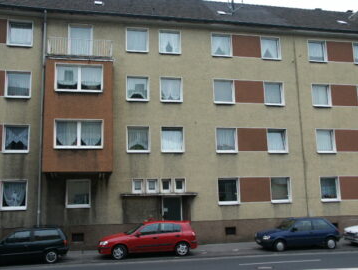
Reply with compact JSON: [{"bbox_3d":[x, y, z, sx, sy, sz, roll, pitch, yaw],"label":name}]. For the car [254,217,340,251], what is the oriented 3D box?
[{"bbox_3d":[5.239,4.466,17.631,3.740,1.340,1.620,1,-10,-12],"label":"car"}]

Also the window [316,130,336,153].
[{"bbox_3d":[8.385,0.355,21.904,1.235,1.360,0.180,1,-10,-12],"label":"window"}]

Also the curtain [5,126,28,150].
[{"bbox_3d":[-7.735,0.157,18.380,1.022,1.174,0.100,1,-10,-13],"label":"curtain"}]

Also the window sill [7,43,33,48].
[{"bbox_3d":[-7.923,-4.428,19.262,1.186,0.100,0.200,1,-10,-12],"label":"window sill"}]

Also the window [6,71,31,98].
[{"bbox_3d":[-8.112,-2.541,19.532,1.213,1.364,0.150,1,-10,-12],"label":"window"}]

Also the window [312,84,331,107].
[{"bbox_3d":[8.259,-2.256,22.277,1.216,1.347,0.180,1,-10,-13],"label":"window"}]

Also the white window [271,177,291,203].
[{"bbox_3d":[5.510,2.988,20.770,1.187,1.398,0.160,1,-10,-12],"label":"white window"}]

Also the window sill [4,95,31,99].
[{"bbox_3d":[-7.850,-1.857,18.761,1.210,0.090,0.190,1,-10,-12],"label":"window sill"}]

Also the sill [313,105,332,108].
[{"bbox_3d":[8.286,-1.641,22.177,1.228,0.100,0.200,1,-10,-12],"label":"sill"}]

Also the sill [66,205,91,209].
[{"bbox_3d":[-4.977,3.613,19.083,1.220,0.090,0.180,1,-10,-12],"label":"sill"}]

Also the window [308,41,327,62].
[{"bbox_3d":[8.203,-4.935,22.739,1.218,1.335,0.150,1,-10,-12],"label":"window"}]

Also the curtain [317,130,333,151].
[{"bbox_3d":[8.369,0.340,22.026,0.917,1.229,0.100,1,-10,-12],"label":"curtain"}]

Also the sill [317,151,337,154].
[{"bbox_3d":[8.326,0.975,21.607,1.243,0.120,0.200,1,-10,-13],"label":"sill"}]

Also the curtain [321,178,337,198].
[{"bbox_3d":[8.677,3.088,22.301,1.050,1.200,0.080,1,-10,-12],"label":"curtain"}]

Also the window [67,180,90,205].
[{"bbox_3d":[-4.838,2.837,18.543,1.179,1.398,0.160,1,-10,-12],"label":"window"}]

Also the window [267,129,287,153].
[{"bbox_3d":[5.433,0.324,21.239,1.216,1.375,0.150,1,-10,-12],"label":"window"}]

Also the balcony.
[{"bbox_3d":[-4.824,-3.977,18.961,3.006,0.989,1.513,1,-10,-12],"label":"balcony"}]

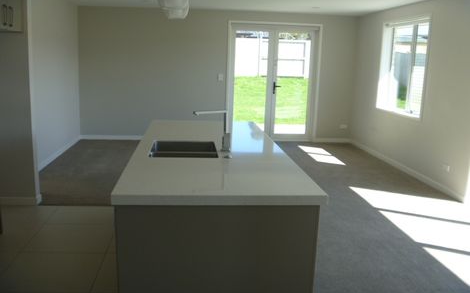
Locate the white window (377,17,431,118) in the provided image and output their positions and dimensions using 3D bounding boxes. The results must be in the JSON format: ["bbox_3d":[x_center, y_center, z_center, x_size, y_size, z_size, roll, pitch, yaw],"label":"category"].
[{"bbox_3d":[2.497,-1.172,6.786,0.120,1.401,1.501,1,11,-6],"label":"white window"}]

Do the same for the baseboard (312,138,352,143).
[{"bbox_3d":[1.882,-0.108,8.789,0.699,0.070,0.018,1,11,-6],"label":"baseboard"}]

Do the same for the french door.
[{"bbox_3d":[0.696,-1.164,8.509,1.681,2.176,0.120,1,11,-6],"label":"french door"}]

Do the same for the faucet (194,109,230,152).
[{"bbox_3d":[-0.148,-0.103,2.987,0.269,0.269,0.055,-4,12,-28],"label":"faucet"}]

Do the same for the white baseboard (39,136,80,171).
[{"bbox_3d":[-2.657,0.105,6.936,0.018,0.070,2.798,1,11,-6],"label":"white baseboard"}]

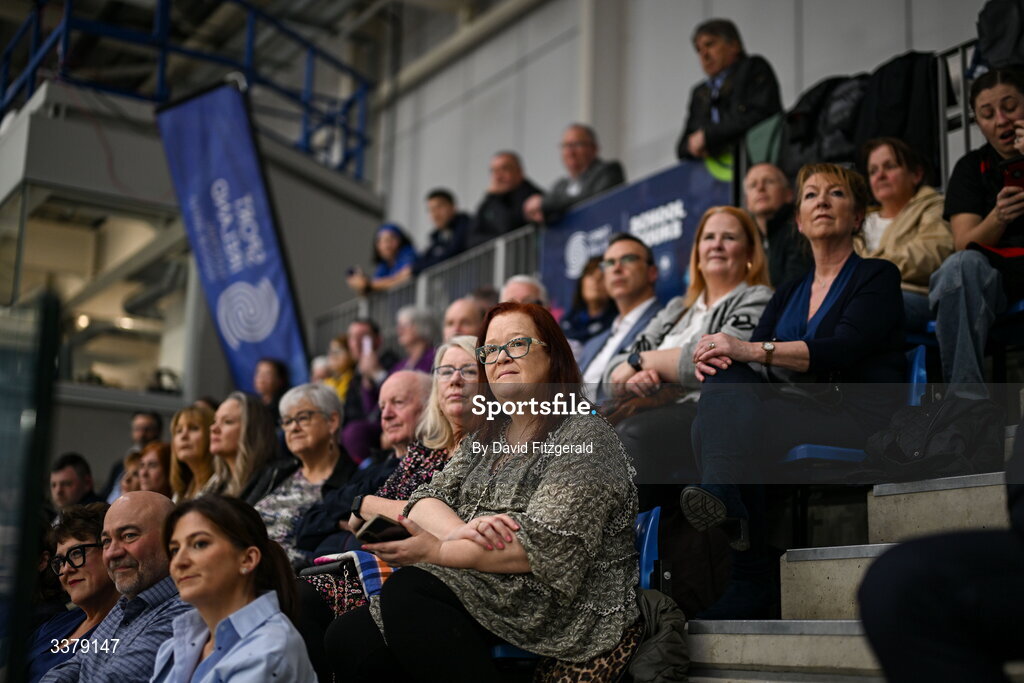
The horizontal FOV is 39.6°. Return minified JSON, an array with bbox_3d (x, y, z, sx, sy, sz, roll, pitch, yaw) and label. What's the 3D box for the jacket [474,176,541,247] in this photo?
[{"bbox_3d":[-0.041,-0.607,8.242,0.380,0.700,0.520,10,-15,-35],"label":"jacket"}]

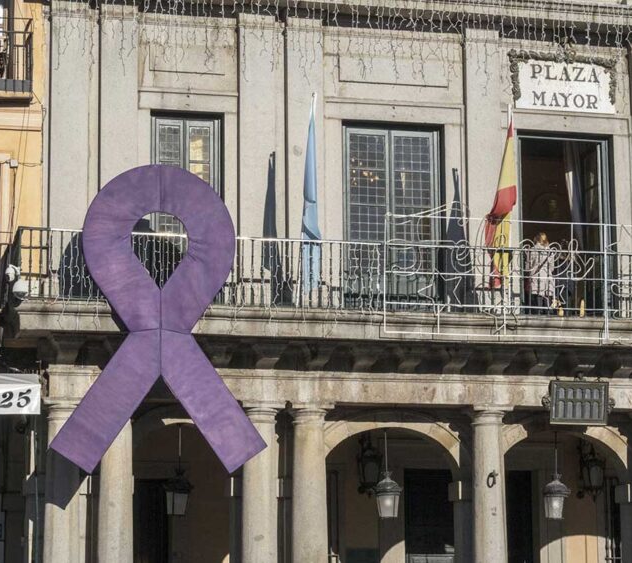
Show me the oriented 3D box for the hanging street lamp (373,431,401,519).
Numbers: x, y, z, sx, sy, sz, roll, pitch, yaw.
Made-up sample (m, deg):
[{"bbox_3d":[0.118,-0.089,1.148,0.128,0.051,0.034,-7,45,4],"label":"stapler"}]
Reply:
[{"bbox_3d":[1.217,3.293,26.621,0.430,1.476,0.430,2,-8,-14],"label":"hanging street lamp"}]

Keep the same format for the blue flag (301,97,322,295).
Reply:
[{"bbox_3d":[-0.074,-1.413,24.985,0.300,3.168,0.250,2,-8,-14],"label":"blue flag"}]

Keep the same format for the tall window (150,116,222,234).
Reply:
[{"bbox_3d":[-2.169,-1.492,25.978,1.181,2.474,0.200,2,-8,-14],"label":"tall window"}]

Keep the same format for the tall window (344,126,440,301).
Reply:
[{"bbox_3d":[1.303,-1.097,26.796,1.683,3.082,0.200,2,-8,-14],"label":"tall window"}]

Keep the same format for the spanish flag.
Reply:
[{"bbox_3d":[3.060,-1.355,25.765,0.470,2.918,0.300,2,-8,-14],"label":"spanish flag"}]

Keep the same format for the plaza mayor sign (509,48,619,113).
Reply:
[{"bbox_3d":[4.382,-3.533,27.602,1.965,1.054,0.120,2,-8,-14],"label":"plaza mayor sign"}]

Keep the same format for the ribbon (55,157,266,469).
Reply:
[{"bbox_3d":[-2.407,0.599,24.009,3.320,4.687,0.300,2,-8,-14],"label":"ribbon"}]

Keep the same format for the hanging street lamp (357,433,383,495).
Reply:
[{"bbox_3d":[1.012,3.391,29.054,0.450,1.133,0.600,2,-8,-14],"label":"hanging street lamp"}]

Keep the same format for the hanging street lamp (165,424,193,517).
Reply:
[{"bbox_3d":[-2.271,3.122,25.768,0.430,1.493,0.430,2,-8,-14],"label":"hanging street lamp"}]

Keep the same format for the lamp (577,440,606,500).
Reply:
[{"bbox_3d":[5.312,3.629,30.102,0.450,1.100,0.600,2,-8,-14],"label":"lamp"}]

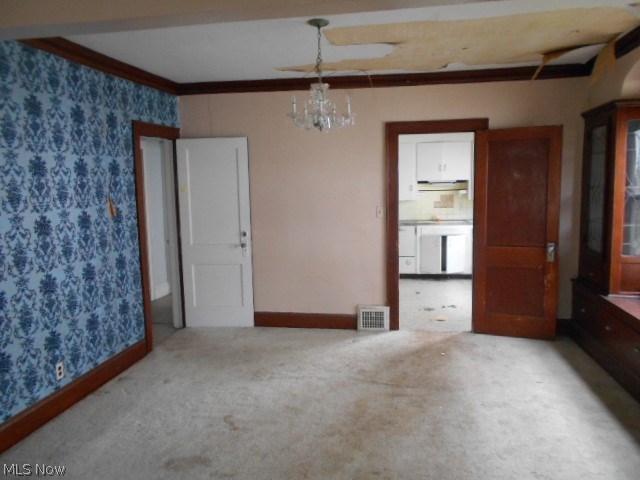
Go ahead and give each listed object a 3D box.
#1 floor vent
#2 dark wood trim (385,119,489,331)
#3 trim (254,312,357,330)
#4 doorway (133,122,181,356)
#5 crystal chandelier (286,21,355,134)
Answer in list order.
[{"bbox_3d":[0.563,0.843,5.070,0.345,0.275,0.050,1,7,11],"label":"floor vent"},{"bbox_3d":[1.169,-0.102,4.884,0.980,2.160,0.100,1,7,11],"label":"dark wood trim"},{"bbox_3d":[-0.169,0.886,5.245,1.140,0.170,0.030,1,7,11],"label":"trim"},{"bbox_3d":[-1.581,-0.053,4.843,0.140,2.150,0.970,1,7,11],"label":"doorway"},{"bbox_3d":[0.002,-1.053,3.108,0.430,0.680,0.430,1,7,11],"label":"crystal chandelier"}]

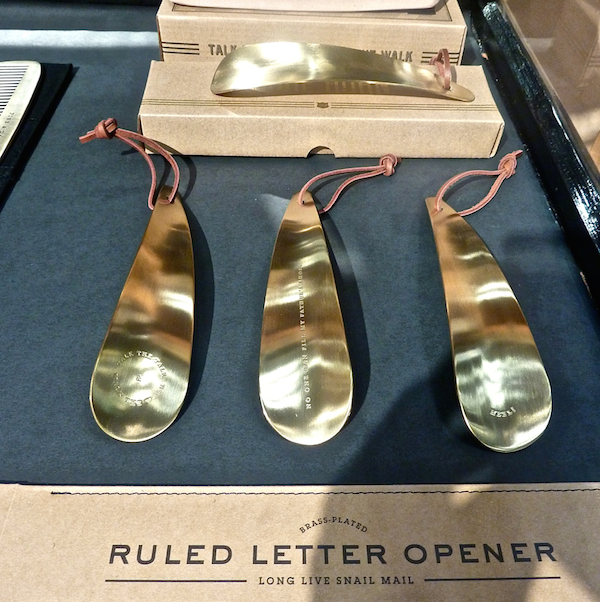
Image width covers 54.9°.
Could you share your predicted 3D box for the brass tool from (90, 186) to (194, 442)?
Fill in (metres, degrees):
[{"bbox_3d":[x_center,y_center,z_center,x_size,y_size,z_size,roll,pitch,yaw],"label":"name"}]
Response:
[{"bbox_3d":[-0.073,-0.006,0.296,0.042,0.023,0.180,-1,49,-3],"label":"brass tool"}]

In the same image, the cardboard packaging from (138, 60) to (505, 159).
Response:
[{"bbox_3d":[0.015,-0.136,0.407,0.238,0.028,0.072,0,49,-3],"label":"cardboard packaging"}]

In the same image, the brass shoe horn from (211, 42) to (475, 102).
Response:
[{"bbox_3d":[0.031,-0.157,0.390,0.181,0.026,0.045,3,49,0],"label":"brass shoe horn"}]

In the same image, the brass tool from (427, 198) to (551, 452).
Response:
[{"bbox_3d":[0.088,-0.002,0.300,0.044,0.023,0.178,0,49,-3],"label":"brass tool"}]

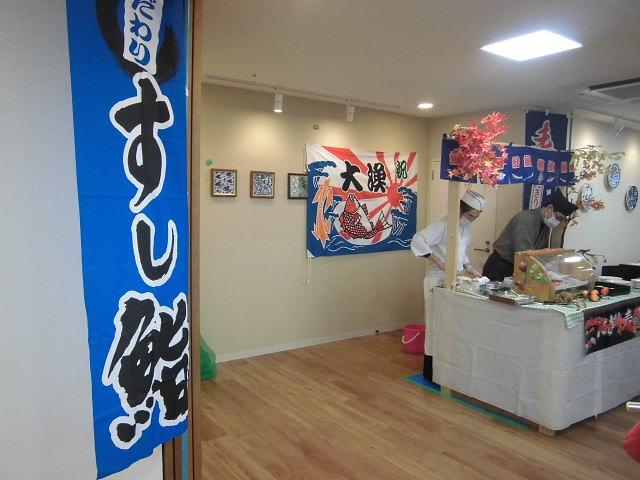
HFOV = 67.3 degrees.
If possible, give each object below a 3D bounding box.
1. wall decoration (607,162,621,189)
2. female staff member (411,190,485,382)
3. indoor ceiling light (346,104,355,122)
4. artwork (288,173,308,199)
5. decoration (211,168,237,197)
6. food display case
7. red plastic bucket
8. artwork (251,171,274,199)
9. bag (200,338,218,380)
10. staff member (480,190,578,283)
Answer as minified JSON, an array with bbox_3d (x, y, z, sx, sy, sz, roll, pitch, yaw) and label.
[{"bbox_3d":[3.658,-0.793,5.969,0.318,0.318,0.035,-2,5,-34],"label":"wall decoration"},{"bbox_3d":[1.027,0.378,3.859,0.566,1.569,0.576,-3,6,-39],"label":"female staff member"},{"bbox_3d":[0.308,-1.252,4.770,0.070,0.160,0.070,-2,5,-35],"label":"indoor ceiling light"},{"bbox_3d":[-0.194,-0.507,4.622,0.238,0.248,0.025,-2,5,-34],"label":"artwork"},{"bbox_3d":[-0.835,-0.493,4.173,0.235,0.245,0.030,-2,5,-35],"label":"decoration"},{"bbox_3d":[1.739,0.248,3.544,0.610,0.320,0.275,-2,5,-36],"label":"food display case"},{"bbox_3d":[0.956,0.972,4.752,0.278,0.248,0.278,1,4,0],"label":"red plastic bucket"},{"bbox_3d":[-0.523,-0.504,4.393,0.235,0.245,0.030,-2,5,-35],"label":"artwork"},{"bbox_3d":[-1.046,0.895,3.975,0.397,0.467,0.357,-2,5,-34],"label":"bag"},{"bbox_3d":[1.894,0.338,4.348,0.556,1.599,0.745,-3,6,-39],"label":"staff member"}]

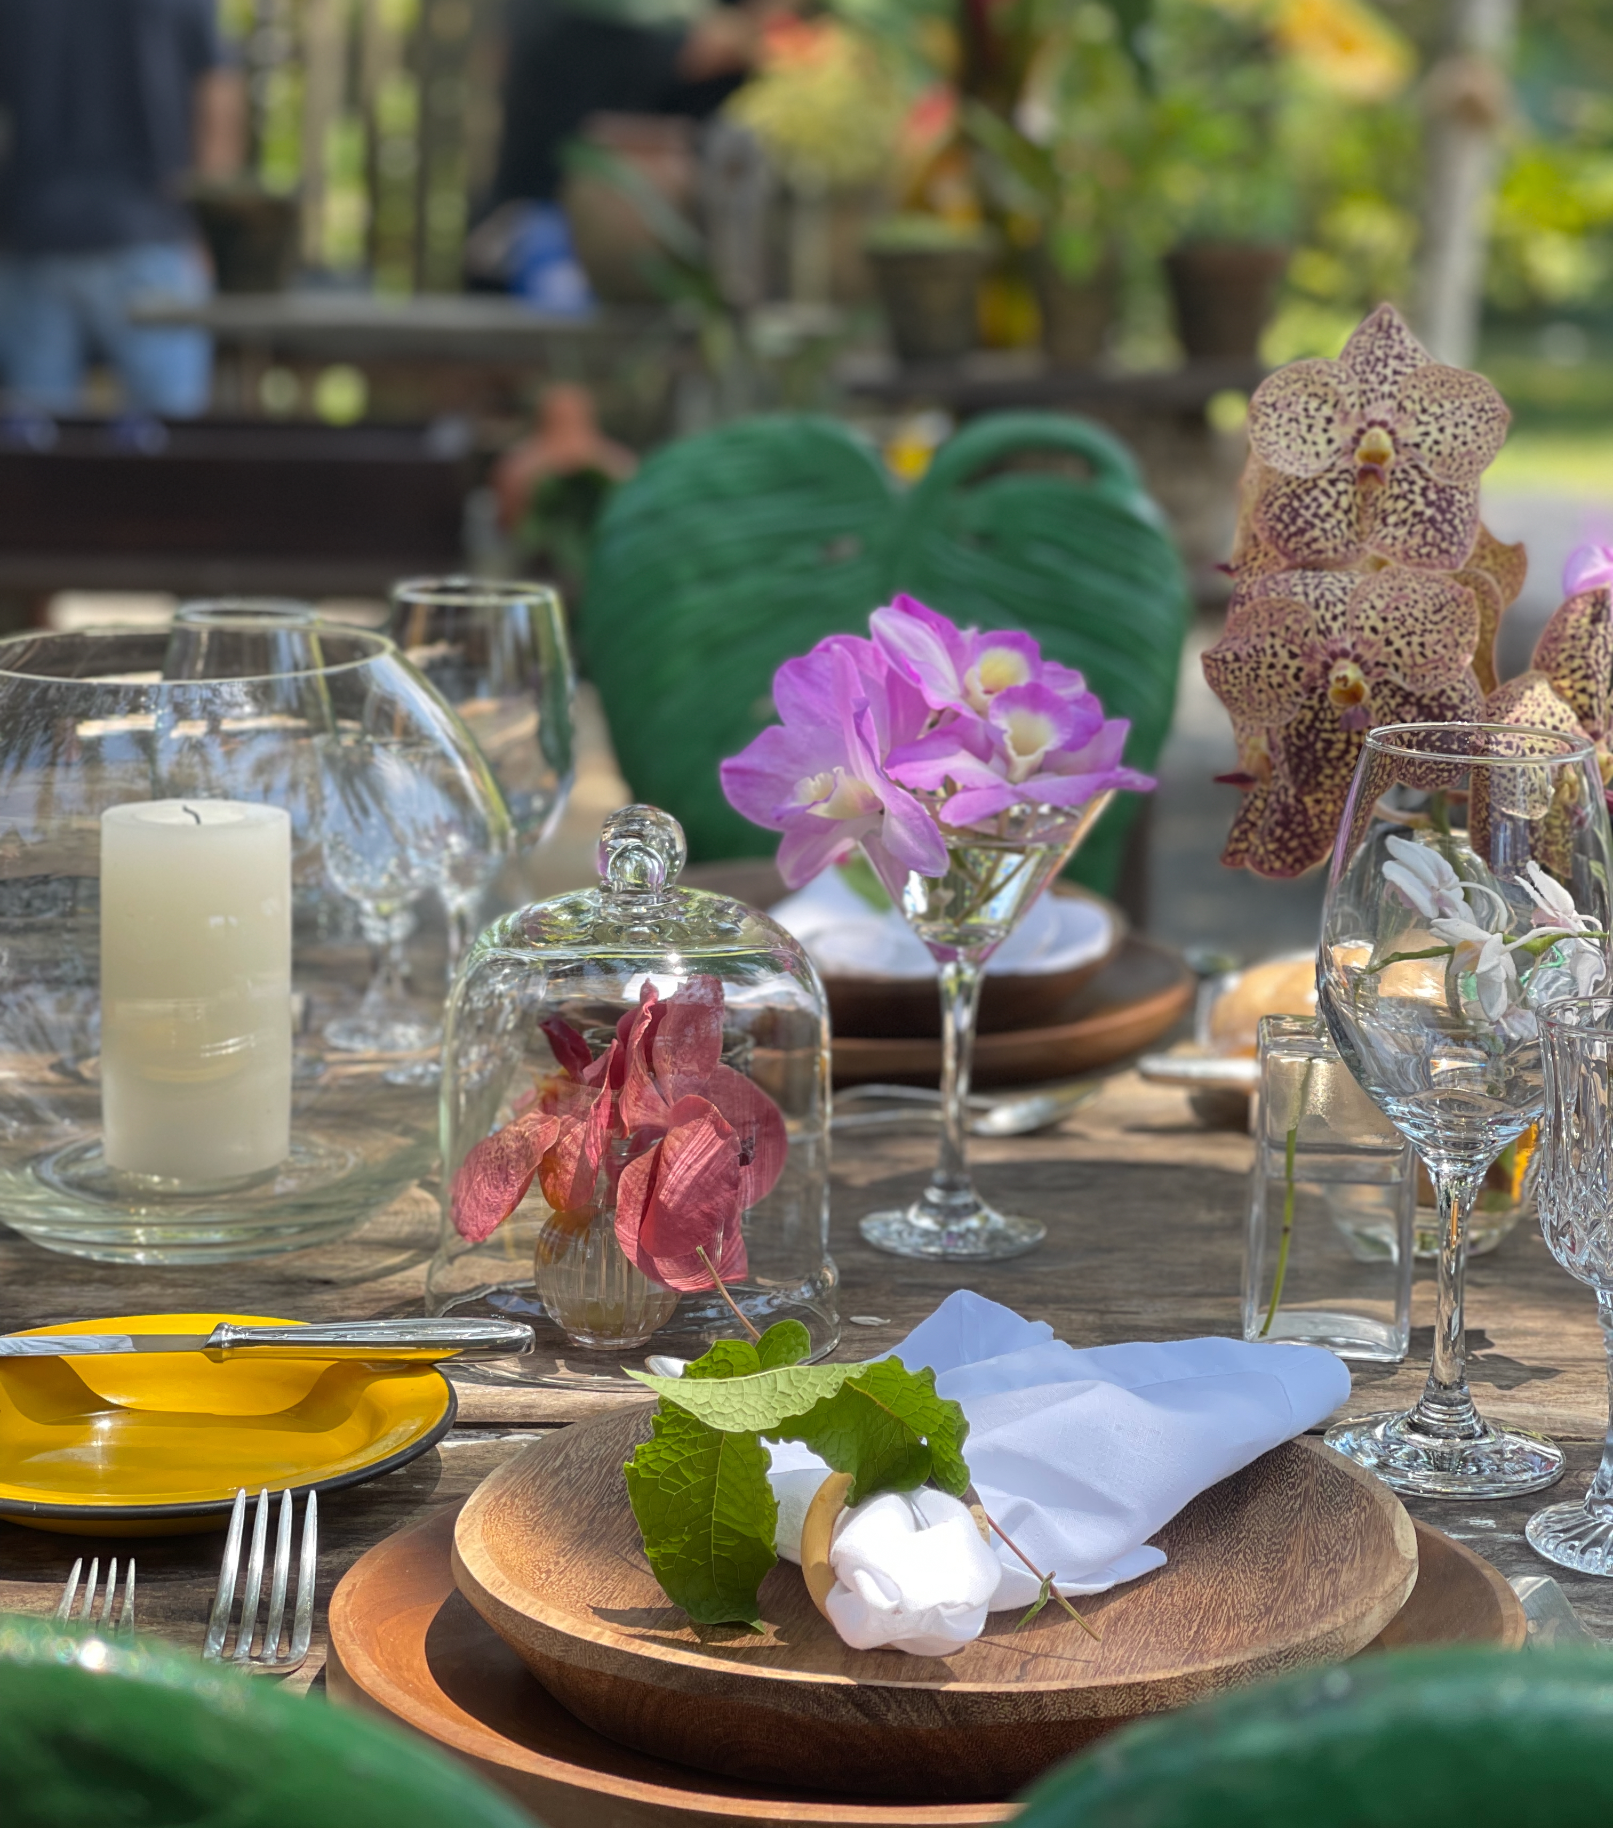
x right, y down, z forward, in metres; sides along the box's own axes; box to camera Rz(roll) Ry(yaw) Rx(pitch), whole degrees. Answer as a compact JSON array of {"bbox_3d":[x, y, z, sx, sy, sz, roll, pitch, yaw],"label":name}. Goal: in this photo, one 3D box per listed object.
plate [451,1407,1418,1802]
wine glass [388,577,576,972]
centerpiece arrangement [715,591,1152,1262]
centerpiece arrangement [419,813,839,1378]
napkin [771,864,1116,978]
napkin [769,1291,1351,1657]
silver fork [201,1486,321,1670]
[{"bbox_3d":[0.034,0.173,1.046,0.244,0.042,0.244,0,11,0],"label":"plate"},{"bbox_3d":[-0.145,-0.040,1.755,0.083,0.212,0.083,0,11,0],"label":"wine glass"},{"bbox_3d":[0.048,0.003,1.461,0.157,0.241,0.135,0,11,0],"label":"centerpiece arrangement"},{"bbox_3d":[-0.060,0.053,1.363,0.141,0.180,0.141,0,11,0],"label":"centerpiece arrangement"},{"bbox_3d":[0.059,0.003,1.789,0.158,0.060,0.140,0,11,0],"label":"napkin"},{"bbox_3d":[0.052,0.144,1.065,0.128,0.056,0.172,9,14,36],"label":"napkin"},{"bbox_3d":[-0.149,0.194,1.032,0.026,0.026,0.195,0,11,0],"label":"silver fork"}]

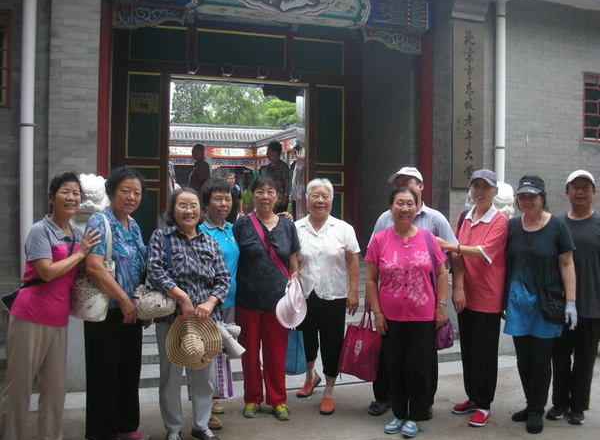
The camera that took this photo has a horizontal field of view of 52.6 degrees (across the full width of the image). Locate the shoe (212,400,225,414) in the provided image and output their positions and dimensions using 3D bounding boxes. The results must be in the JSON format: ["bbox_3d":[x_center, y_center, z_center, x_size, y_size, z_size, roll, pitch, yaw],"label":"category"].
[{"bbox_3d":[-0.567,1.250,4.172,0.095,0.100,0.240,1,0,-13],"label":"shoe"}]

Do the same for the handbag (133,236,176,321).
[{"bbox_3d":[-0.863,0.347,3.600,0.265,0.500,0.180,1,0,6],"label":"handbag"}]

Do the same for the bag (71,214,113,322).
[{"bbox_3d":[-1.214,0.278,3.550,0.260,0.620,0.140,1,2,30],"label":"bag"}]

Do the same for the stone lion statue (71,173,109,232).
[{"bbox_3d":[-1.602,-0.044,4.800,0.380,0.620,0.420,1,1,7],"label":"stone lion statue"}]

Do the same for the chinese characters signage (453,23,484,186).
[{"bbox_3d":[1.805,-1.237,6.500,0.380,1.800,0.050,0,1,-18],"label":"chinese characters signage"}]

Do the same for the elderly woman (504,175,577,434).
[{"bbox_3d":[1.568,0.517,3.938,0.460,1.610,0.340,1,0,23],"label":"elderly woman"}]

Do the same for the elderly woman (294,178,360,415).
[{"bbox_3d":[0.182,0.491,4.170,0.480,1.570,0.360,1,1,16],"label":"elderly woman"}]

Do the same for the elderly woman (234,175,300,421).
[{"bbox_3d":[-0.210,0.505,4.086,0.460,1.596,0.310,1,0,-3],"label":"elderly woman"}]

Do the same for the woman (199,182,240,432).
[{"bbox_3d":[-0.533,0.501,3.920,0.460,1.550,0.310,0,1,-14],"label":"woman"}]

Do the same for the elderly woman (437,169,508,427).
[{"bbox_3d":[1.119,0.480,3.960,0.480,1.620,0.380,1,2,32],"label":"elderly woman"}]

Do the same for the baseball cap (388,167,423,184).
[{"bbox_3d":[0.696,-0.296,4.040,0.180,0.125,0.260,2,2,45],"label":"baseball cap"}]

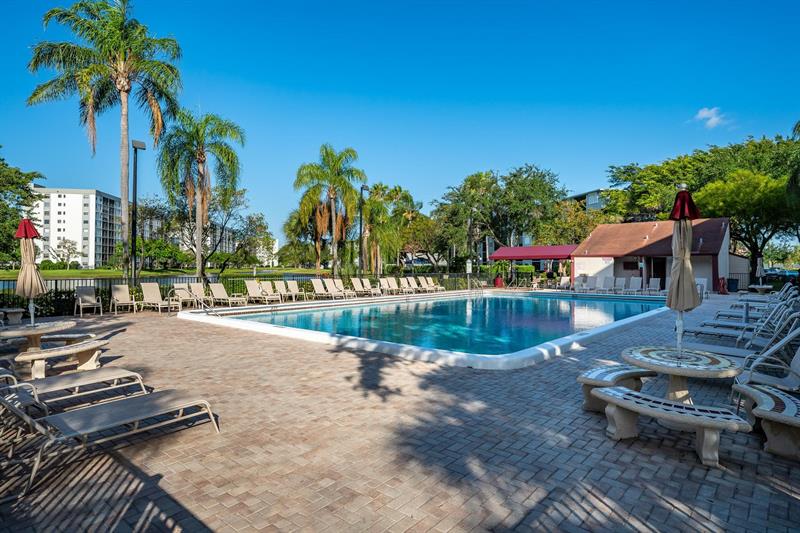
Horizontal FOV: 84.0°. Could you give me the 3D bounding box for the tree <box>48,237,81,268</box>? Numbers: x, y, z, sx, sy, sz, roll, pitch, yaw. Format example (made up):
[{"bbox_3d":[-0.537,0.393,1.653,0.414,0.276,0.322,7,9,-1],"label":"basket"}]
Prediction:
[{"bbox_3d":[-90.000,-3.300,120.000,7.800,8.400,7.800,0,0,-37],"label":"tree"}]

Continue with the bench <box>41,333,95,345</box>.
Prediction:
[{"bbox_3d":[-5.700,1.406,7.450,1.250,0.410,0.460,0,0,-17],"label":"bench"}]

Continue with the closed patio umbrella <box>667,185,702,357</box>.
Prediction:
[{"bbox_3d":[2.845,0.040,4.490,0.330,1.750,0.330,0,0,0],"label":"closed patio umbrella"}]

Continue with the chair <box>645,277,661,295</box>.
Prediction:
[{"bbox_3d":[15.650,1.200,27.600,0.660,0.970,1.500,0,0,41],"label":"chair"}]

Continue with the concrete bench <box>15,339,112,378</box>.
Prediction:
[{"bbox_3d":[-4.870,1.400,6.540,0.480,0.430,1.250,0,0,23],"label":"concrete bench"}]

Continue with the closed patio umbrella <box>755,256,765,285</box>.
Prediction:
[{"bbox_3d":[17.450,0.120,21.500,0.400,1.600,0.400,0,0,0],"label":"closed patio umbrella"}]

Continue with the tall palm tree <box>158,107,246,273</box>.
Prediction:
[{"bbox_3d":[-9.500,-3.050,21.200,4.000,9.000,4.000,0,0,0],"label":"tall palm tree"}]

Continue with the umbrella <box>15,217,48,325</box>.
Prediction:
[{"bbox_3d":[-5.680,0.090,6.870,0.420,1.670,0.420,0,0,-39],"label":"umbrella"}]

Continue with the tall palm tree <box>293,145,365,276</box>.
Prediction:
[{"bbox_3d":[-4.270,-2.810,27.300,4.200,8.900,4.200,0,0,0],"label":"tall palm tree"}]

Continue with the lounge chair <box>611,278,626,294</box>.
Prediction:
[{"bbox_3d":[13.456,1.155,27.300,0.680,0.970,1.400,0,0,38],"label":"lounge chair"}]

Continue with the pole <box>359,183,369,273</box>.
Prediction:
[{"bbox_3d":[-2.259,-1.740,27.500,0.600,6.760,0.400,0,0,37],"label":"pole"}]

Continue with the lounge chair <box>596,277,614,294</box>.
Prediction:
[{"bbox_3d":[11.380,1.038,24.600,0.660,0.970,1.300,0,0,43],"label":"lounge chair"}]

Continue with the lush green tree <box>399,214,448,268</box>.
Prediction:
[{"bbox_3d":[1.825,-1.110,34.500,3.900,5.500,3.900,0,0,0],"label":"lush green tree"}]

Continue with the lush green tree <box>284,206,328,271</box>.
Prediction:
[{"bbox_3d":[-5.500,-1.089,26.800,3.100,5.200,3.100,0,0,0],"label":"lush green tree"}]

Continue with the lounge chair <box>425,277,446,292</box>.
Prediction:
[{"bbox_3d":[2.330,1.210,29.500,1.550,0.970,0.660,0,0,45],"label":"lounge chair"}]

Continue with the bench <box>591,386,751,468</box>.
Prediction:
[{"bbox_3d":[2.365,1.435,3.990,0.580,0.410,1.260,0,0,-37],"label":"bench"}]

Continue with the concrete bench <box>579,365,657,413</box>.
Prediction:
[{"bbox_3d":[2.490,1.418,5.120,1.270,0.410,0.460,0,0,-34],"label":"concrete bench"}]

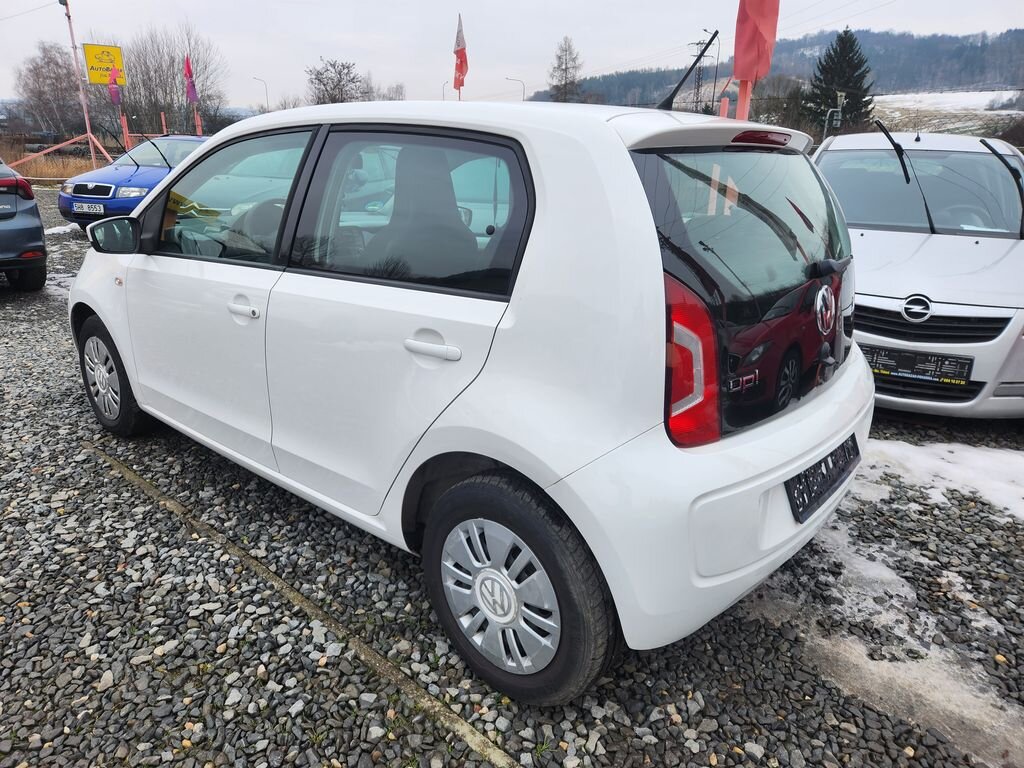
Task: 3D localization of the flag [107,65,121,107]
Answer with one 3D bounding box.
[{"bbox_3d":[-9.078,-6.800,15.500,0.310,0.920,0.200,-8,20,-27],"label":"flag"}]

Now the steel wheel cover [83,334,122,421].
[{"bbox_3d":[-1.867,-0.027,3.099,0.385,0.385,0.050,16,23,38],"label":"steel wheel cover"}]

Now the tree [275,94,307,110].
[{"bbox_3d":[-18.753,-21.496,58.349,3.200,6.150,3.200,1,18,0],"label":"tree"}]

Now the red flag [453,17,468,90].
[{"bbox_3d":[-0.756,-4.858,9.990,0.250,1.010,0.140,1,18,0],"label":"red flag"}]

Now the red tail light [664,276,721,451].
[{"bbox_3d":[0.352,-0.040,1.295,0.155,0.340,0.100,-11,22,-34],"label":"red tail light"}]

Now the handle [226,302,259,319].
[{"bbox_3d":[-0.807,-0.223,2.050,0.182,0.033,0.047,16,22,38],"label":"handle"}]

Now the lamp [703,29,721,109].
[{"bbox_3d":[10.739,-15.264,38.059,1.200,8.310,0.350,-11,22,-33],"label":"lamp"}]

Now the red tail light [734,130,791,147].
[{"bbox_3d":[0.649,-0.644,1.769,0.055,0.042,0.360,16,22,38],"label":"red tail light"}]

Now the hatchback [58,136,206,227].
[{"bbox_3d":[-4.760,-3.080,10.380,1.660,1.450,3.960,7,19,17],"label":"hatchback"}]

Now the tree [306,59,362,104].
[{"bbox_3d":[-7.907,-11.830,30.913,2.900,5.380,2.900,1,18,0],"label":"tree"}]

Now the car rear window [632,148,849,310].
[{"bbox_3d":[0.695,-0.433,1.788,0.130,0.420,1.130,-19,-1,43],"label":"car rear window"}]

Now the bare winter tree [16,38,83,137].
[{"bbox_3d":[-32.628,-20.988,48.000,4.500,6.200,4.200,-9,21,-31],"label":"bare winter tree"}]

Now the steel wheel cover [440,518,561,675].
[{"bbox_3d":[-0.037,0.504,1.615,0.385,0.385,0.050,16,23,38],"label":"steel wheel cover"}]

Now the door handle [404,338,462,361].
[{"bbox_3d":[-0.178,-0.078,1.543,0.190,0.034,0.045,16,23,38],"label":"door handle"}]

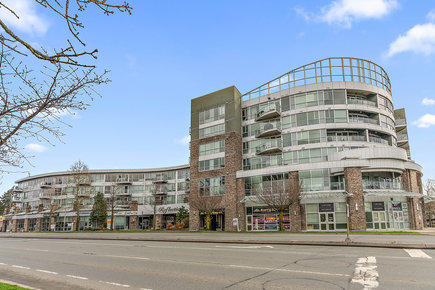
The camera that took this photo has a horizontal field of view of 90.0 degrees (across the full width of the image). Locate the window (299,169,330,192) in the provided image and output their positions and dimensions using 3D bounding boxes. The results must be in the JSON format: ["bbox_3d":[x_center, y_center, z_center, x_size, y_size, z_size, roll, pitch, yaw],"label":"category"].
[{"bbox_3d":[14.000,5.100,31.000,4.200,3.300,0.200,-3,-10,17],"label":"window"}]

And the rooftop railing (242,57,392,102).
[{"bbox_3d":[15.600,-9.800,33.300,23.000,4.200,5.700,0,-10,0],"label":"rooftop railing"}]

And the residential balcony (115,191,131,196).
[{"bbox_3d":[-21.488,10.993,49.300,3.500,1.400,1.500,-2,-11,8],"label":"residential balcony"}]

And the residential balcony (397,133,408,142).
[{"bbox_3d":[31.216,-1.276,37.000,2.300,1.500,1.600,-3,-11,14],"label":"residential balcony"}]

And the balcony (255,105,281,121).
[{"bbox_3d":[7.700,-5.000,34.000,4.000,1.400,1.600,-5,-11,24],"label":"balcony"}]

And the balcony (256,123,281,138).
[{"bbox_3d":[7.750,-2.200,33.600,4.000,1.400,1.600,-5,-11,24],"label":"balcony"}]

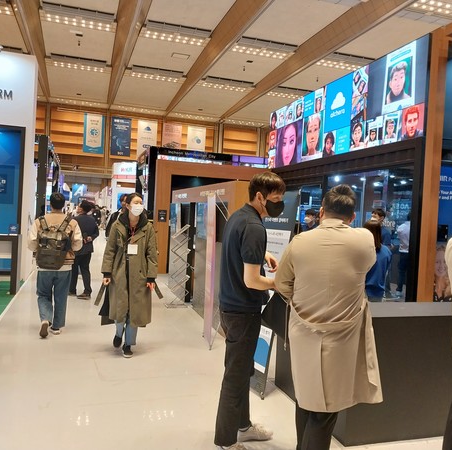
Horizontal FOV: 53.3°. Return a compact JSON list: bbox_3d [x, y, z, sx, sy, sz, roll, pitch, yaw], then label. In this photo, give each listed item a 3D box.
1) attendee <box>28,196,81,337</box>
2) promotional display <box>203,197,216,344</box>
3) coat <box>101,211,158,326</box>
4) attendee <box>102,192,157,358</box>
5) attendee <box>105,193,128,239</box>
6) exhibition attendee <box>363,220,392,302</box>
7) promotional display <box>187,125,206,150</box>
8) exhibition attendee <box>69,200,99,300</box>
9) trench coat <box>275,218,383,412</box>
[{"bbox_3d":[-2.060,0.454,5.433,0.640,1.690,0.600,2,1,-19],"label":"attendee"},{"bbox_3d":[-0.194,0.528,5.413,0.070,1.730,0.580,3,1,-12],"label":"promotional display"},{"bbox_3d":[-1.027,0.453,4.842,0.600,1.180,0.420,3,1,-13],"label":"coat"},{"bbox_3d":[-1.032,0.522,4.853,0.590,1.680,0.500,3,1,-13],"label":"attendee"},{"bbox_3d":[-1.437,0.443,6.313,0.520,1.740,0.400,2,1,-18],"label":"attendee"},{"bbox_3d":[1.512,0.717,4.715,0.430,1.550,0.320,3,1,-14],"label":"exhibition attendee"},{"bbox_3d":[-2.814,-7.362,42.000,1.770,3.730,0.060,2,1,-18],"label":"promotional display"},{"bbox_3d":[-2.455,0.404,7.714,0.520,1.660,0.380,2,1,-27],"label":"exhibition attendee"},{"bbox_3d":[0.606,0.507,2.711,0.590,1.080,0.460,3,1,5],"label":"trench coat"}]

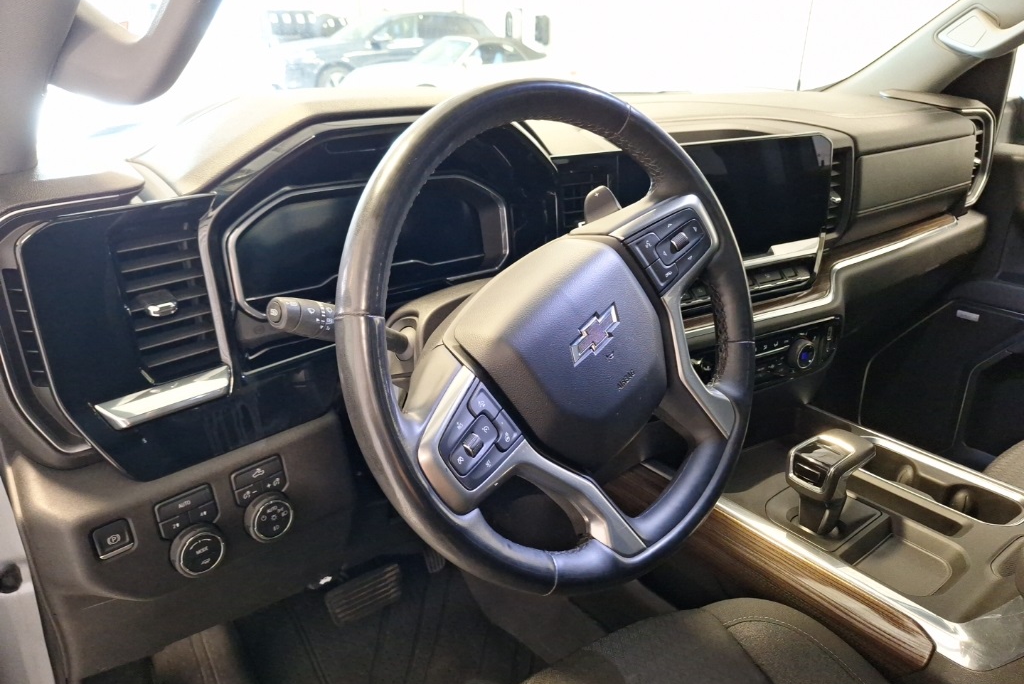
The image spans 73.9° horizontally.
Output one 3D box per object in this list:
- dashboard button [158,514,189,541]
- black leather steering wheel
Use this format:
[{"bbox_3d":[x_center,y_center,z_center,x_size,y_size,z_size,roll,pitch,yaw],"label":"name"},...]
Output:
[{"bbox_3d":[-0.296,0.161,0.597,0.008,0.016,0.025,9,24,42],"label":"dashboard button"},{"bbox_3d":[0.040,-0.006,0.541,0.386,0.386,0.100,-42,18,-29],"label":"black leather steering wheel"}]

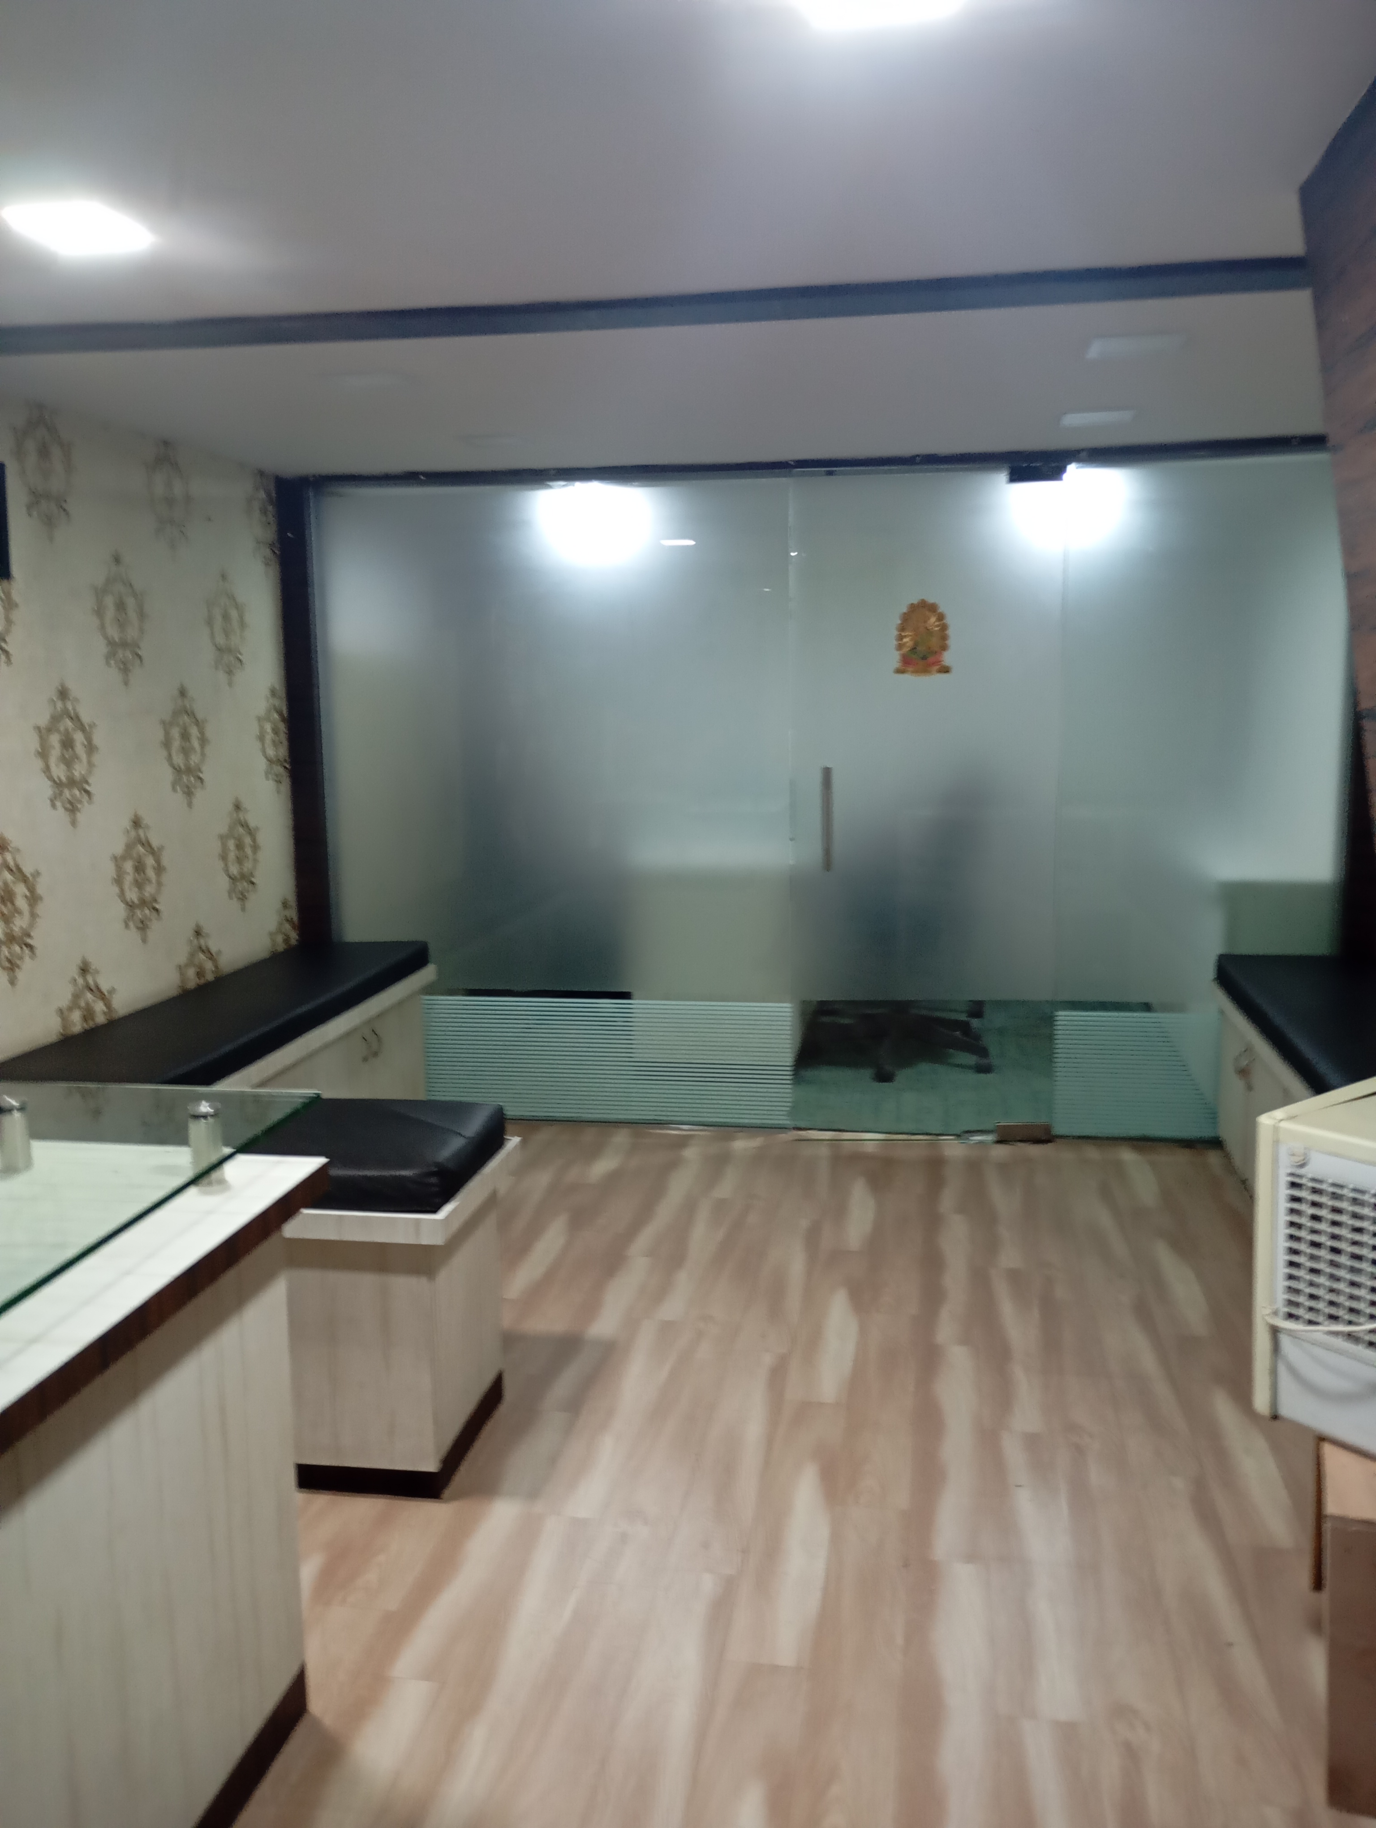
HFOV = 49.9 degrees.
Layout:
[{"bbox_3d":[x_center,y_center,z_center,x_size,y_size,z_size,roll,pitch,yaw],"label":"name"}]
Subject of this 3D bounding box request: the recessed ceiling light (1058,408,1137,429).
[{"bbox_3d":[1.031,-1.248,3.730,0.172,0.025,0.178,1,9,10],"label":"recessed ceiling light"}]

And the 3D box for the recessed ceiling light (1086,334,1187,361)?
[{"bbox_3d":[0.889,-1.129,2.942,0.172,0.025,0.178,1,9,10],"label":"recessed ceiling light"}]

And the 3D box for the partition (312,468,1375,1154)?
[{"bbox_3d":[0.352,-0.304,4.386,3.025,1.957,0.050,1,9,10],"label":"partition"}]

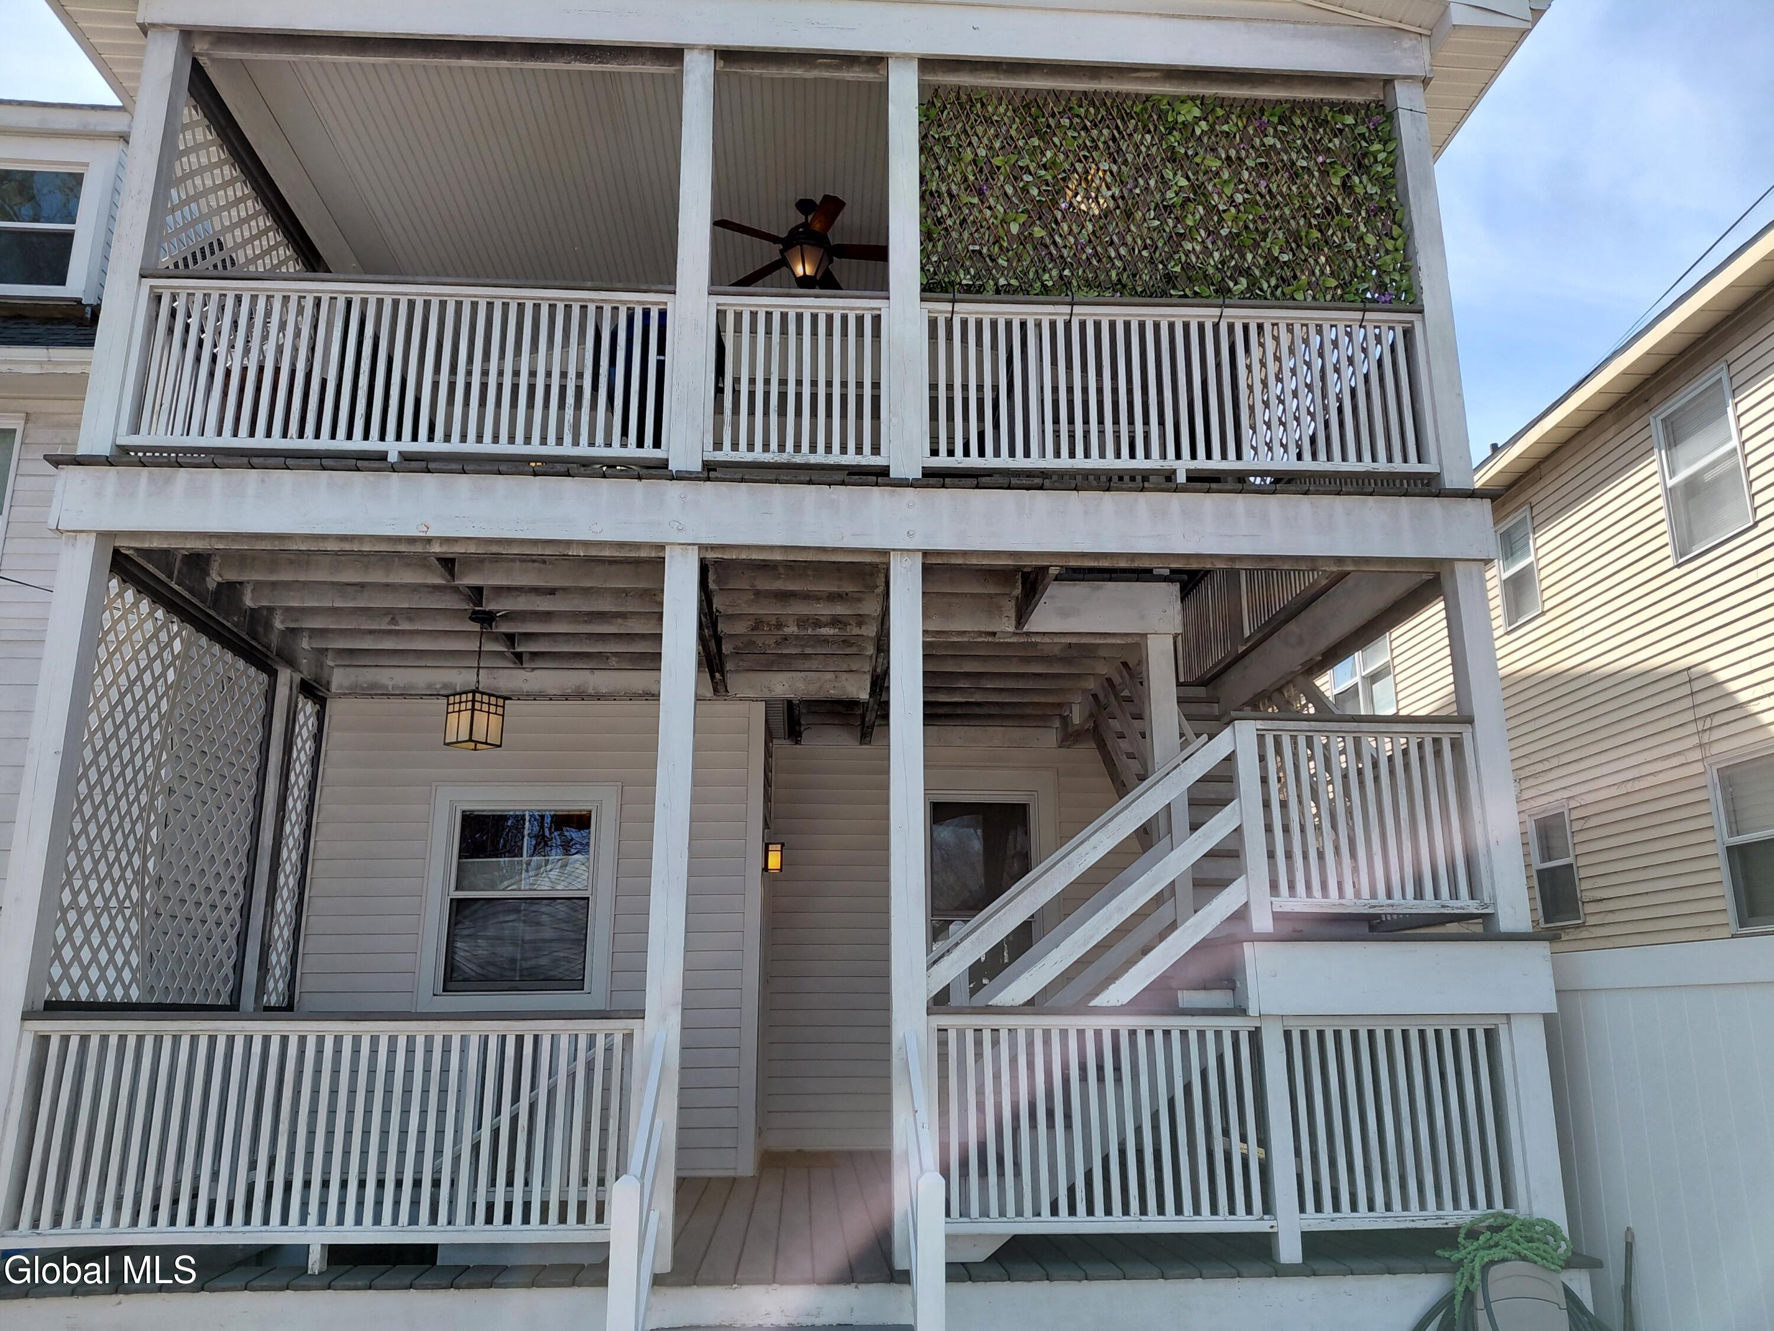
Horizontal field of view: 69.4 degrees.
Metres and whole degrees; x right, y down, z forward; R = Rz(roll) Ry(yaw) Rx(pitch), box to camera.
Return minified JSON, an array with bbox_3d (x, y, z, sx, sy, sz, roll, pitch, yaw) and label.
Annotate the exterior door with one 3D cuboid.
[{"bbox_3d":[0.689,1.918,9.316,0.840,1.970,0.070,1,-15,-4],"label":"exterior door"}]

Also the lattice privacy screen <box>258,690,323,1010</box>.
[{"bbox_3d":[-3.486,1.051,7.513,0.039,1.872,0.526,1,-15,-4],"label":"lattice privacy screen"}]

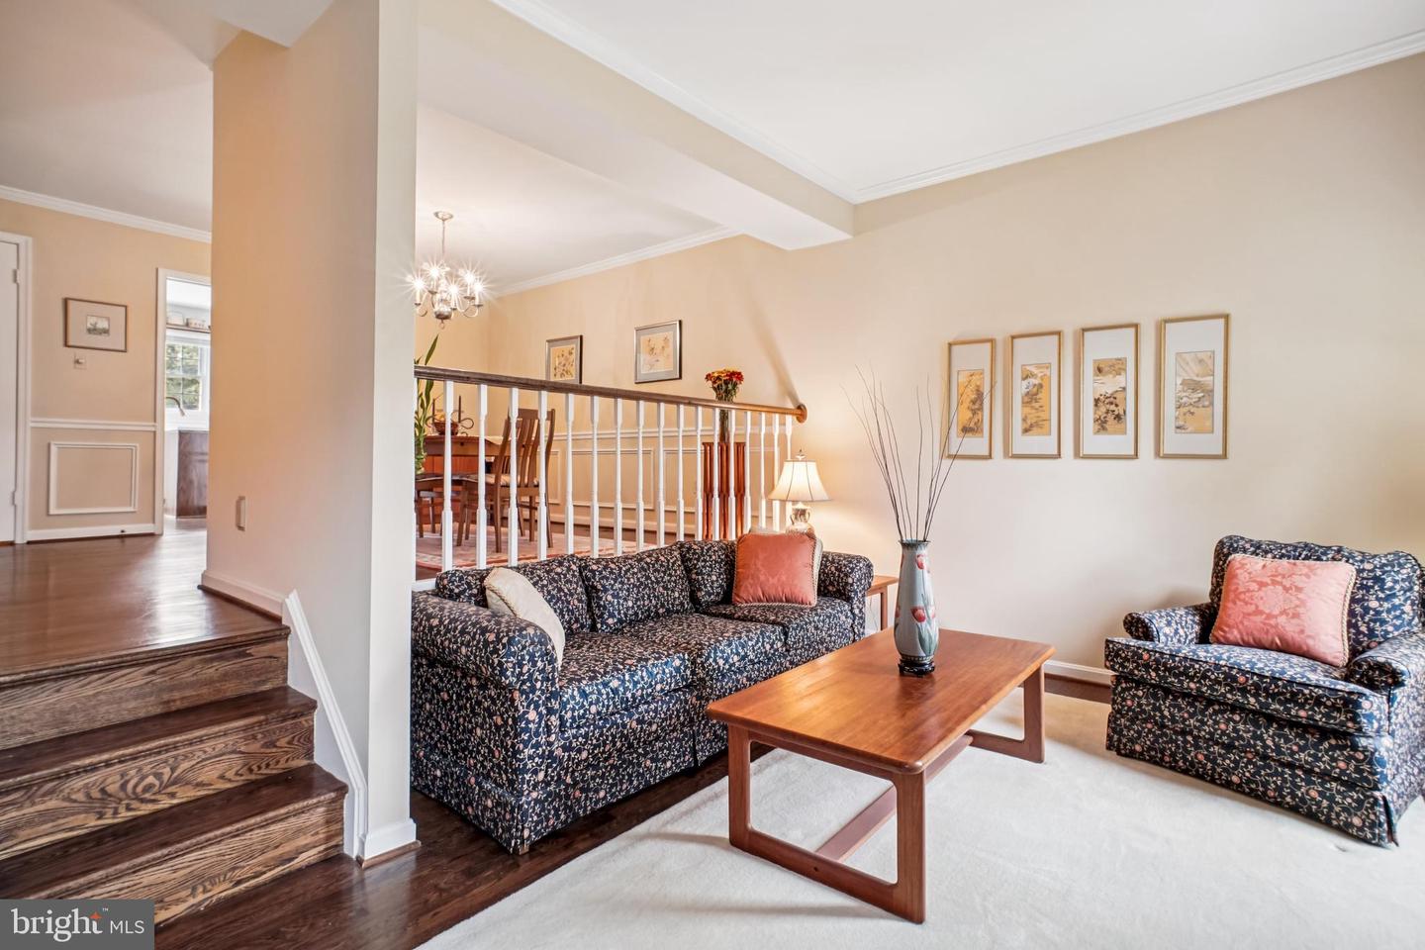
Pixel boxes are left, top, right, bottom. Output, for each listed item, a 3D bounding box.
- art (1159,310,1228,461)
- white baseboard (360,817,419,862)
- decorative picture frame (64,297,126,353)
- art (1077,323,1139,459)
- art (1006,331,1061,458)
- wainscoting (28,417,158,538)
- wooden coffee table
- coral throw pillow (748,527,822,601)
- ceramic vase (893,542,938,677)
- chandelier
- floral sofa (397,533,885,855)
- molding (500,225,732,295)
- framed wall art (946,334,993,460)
[{"bbox_3d":[2.416,-0.436,3.180,0.272,0.710,0.030,1,1,38],"label":"art"},{"bbox_3d":[-0.960,1.083,1.887,0.145,0.092,0.030,0,1,-45],"label":"white baseboard"},{"bbox_3d":[-4.487,-1.089,4.617,0.025,0.347,0.322,1,1,40],"label":"decorative picture frame"},{"bbox_3d":[2.075,-0.429,3.316,0.257,0.690,0.025,1,1,40],"label":"art"},{"bbox_3d":[1.850,-0.450,3.630,0.272,0.710,0.030,1,1,38],"label":"art"},{"bbox_3d":[-4.561,0.031,4.671,0.040,0.860,0.680,1,1,42],"label":"wainscoting"},{"bbox_3d":[0.673,0.906,2.208,0.650,0.425,1.310,1,1,40],"label":"wooden coffee table"},{"bbox_3d":[0.368,0.496,3.400,0.430,0.410,0.150,1,-13,-2],"label":"coral throw pillow"},{"bbox_3d":[0.725,0.467,2.242,0.153,0.452,0.153,1,1,41],"label":"ceramic vase"},{"bbox_3d":[-1.945,-1.505,4.600,0.560,0.800,0.560,1,1,42],"label":"chandelier"},{"bbox_3d":[-0.200,0.754,2.961,0.880,0.770,2.140,1,1,42],"label":"floral sofa"},{"bbox_3d":[-1.139,-1.944,5.920,3.310,0.080,0.065,1,1,39],"label":"molding"},{"bbox_3d":[1.537,-0.450,3.785,0.262,0.690,0.025,1,1,40],"label":"framed wall art"}]

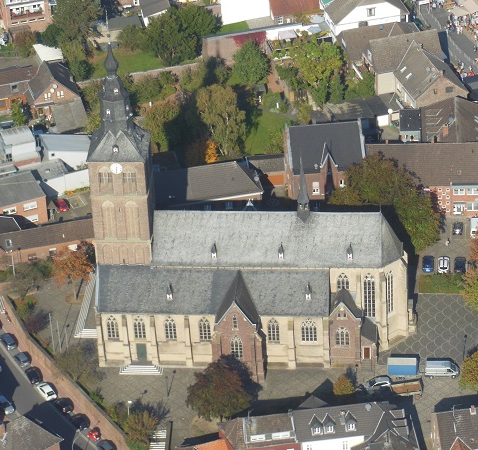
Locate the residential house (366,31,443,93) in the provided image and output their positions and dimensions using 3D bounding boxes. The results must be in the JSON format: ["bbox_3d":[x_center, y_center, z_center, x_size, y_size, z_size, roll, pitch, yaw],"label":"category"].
[{"bbox_3d":[30.530,-30.740,459.260,13.600,9.800,9.400,-11,33,-12],"label":"residential house"}]

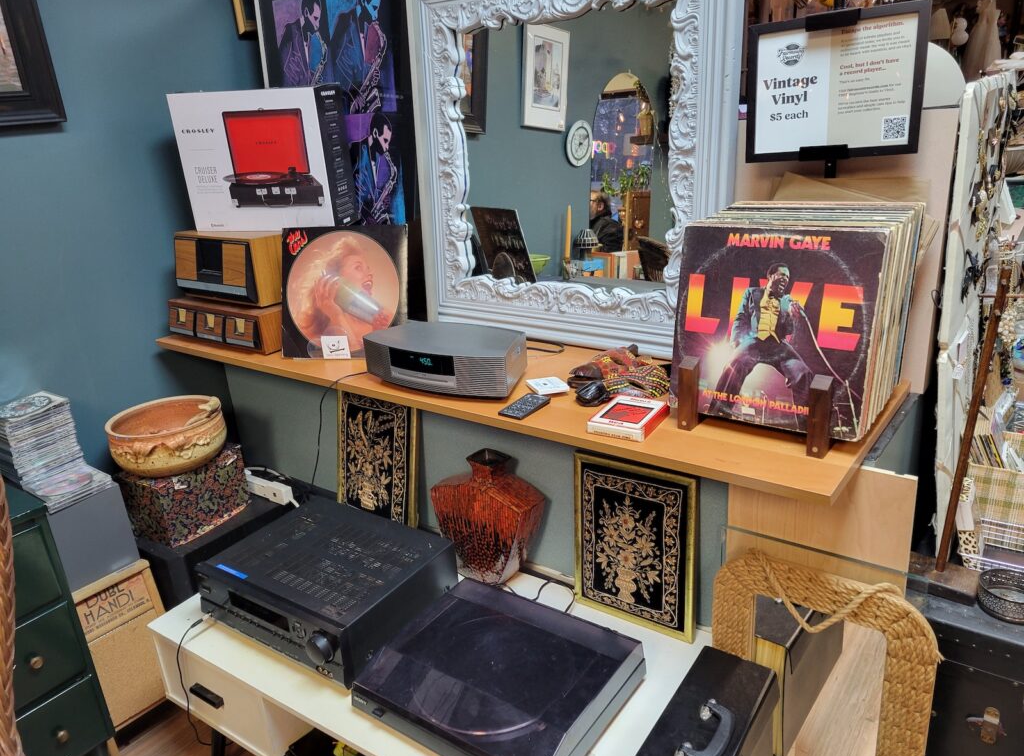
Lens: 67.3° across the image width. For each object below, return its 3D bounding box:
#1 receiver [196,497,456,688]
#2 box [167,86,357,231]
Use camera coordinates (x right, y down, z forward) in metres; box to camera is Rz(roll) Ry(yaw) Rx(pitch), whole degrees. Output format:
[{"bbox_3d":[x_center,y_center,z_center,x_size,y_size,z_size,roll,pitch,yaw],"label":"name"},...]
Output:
[{"bbox_3d":[-0.391,0.436,1.627,0.435,0.139,0.335,10,24,33],"label":"receiver"},{"bbox_3d":[-0.635,-0.561,1.990,0.424,0.342,0.123,3,21,18],"label":"box"}]

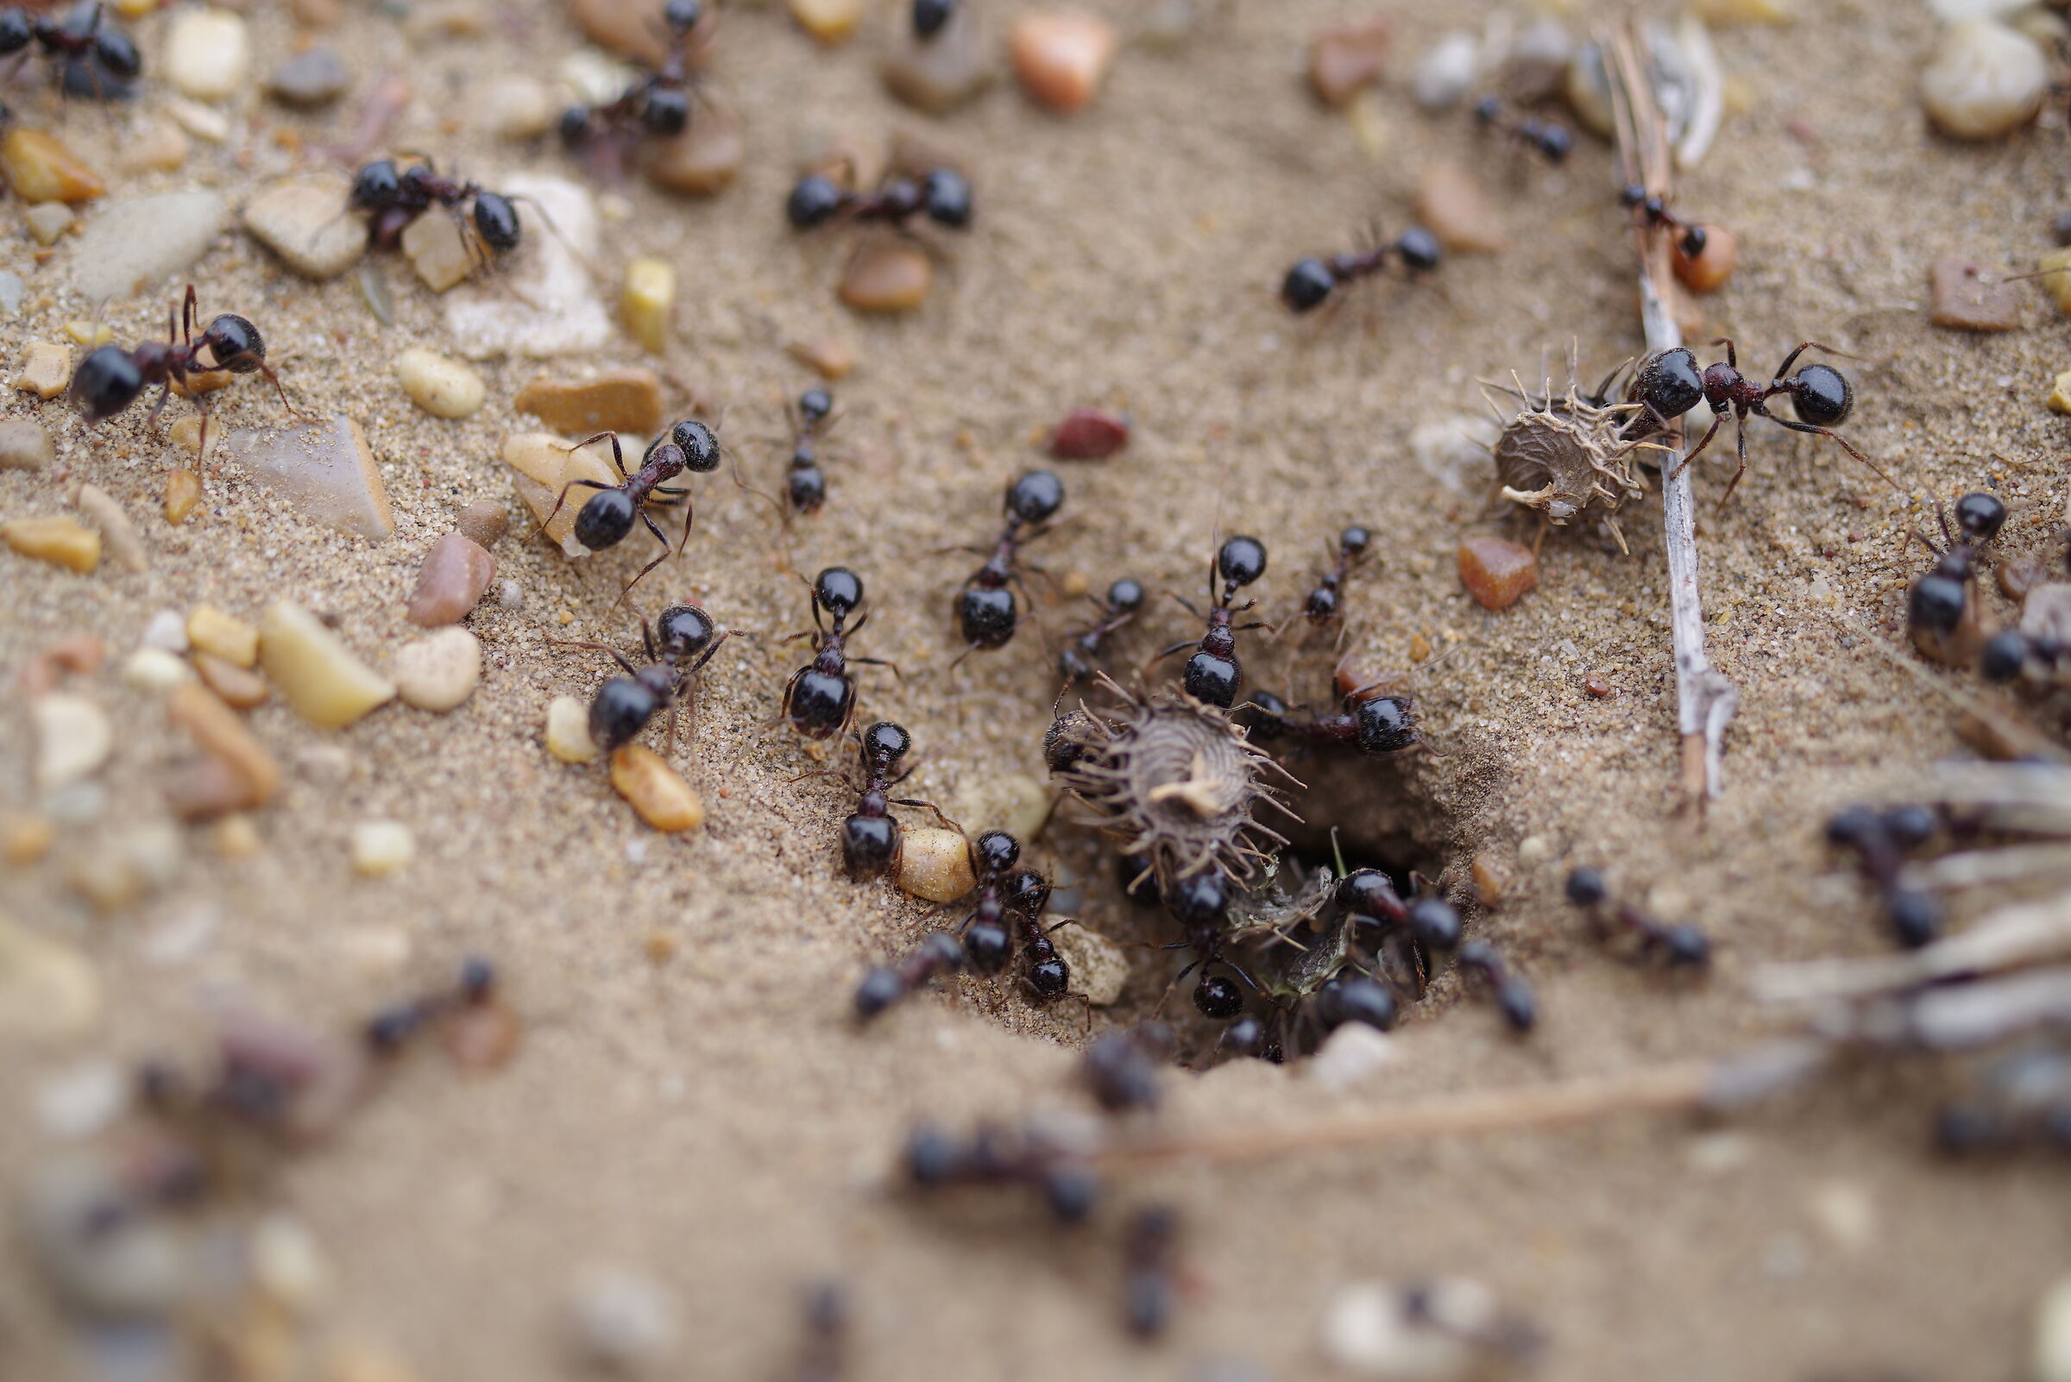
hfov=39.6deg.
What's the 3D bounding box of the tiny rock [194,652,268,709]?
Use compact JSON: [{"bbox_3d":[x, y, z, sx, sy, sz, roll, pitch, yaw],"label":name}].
[{"bbox_3d":[-0.031,0.000,0.111,0.003,0.001,0.002,30,54,25],"label":"tiny rock"}]

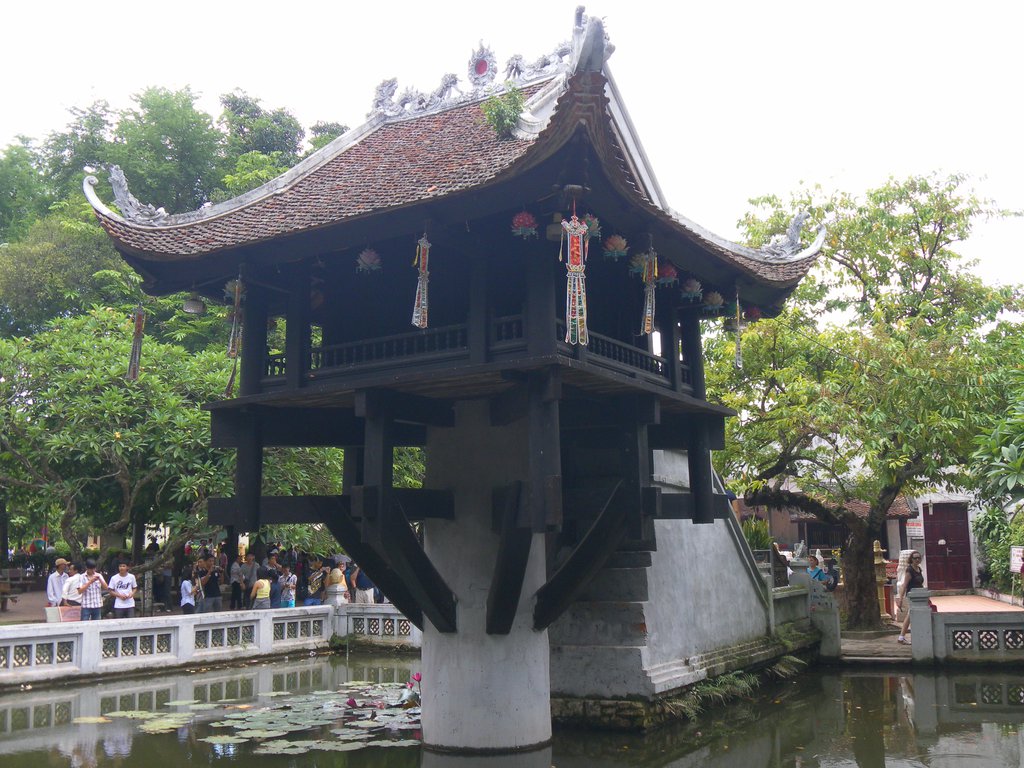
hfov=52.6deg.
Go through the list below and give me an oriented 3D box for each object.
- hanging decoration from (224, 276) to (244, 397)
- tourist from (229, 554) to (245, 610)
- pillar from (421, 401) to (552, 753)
[{"bbox_3d":[-2.523,-0.438,9.425,0.170,1.119,0.160,5,-12,-31],"label":"hanging decoration"},{"bbox_3d":[-7.711,5.568,28.999,0.320,1.620,0.450,3,-10,-24],"label":"tourist"},{"bbox_3d":[-0.262,1.873,10.197,1.250,3.180,1.250,-1,-9,0],"label":"pillar"}]

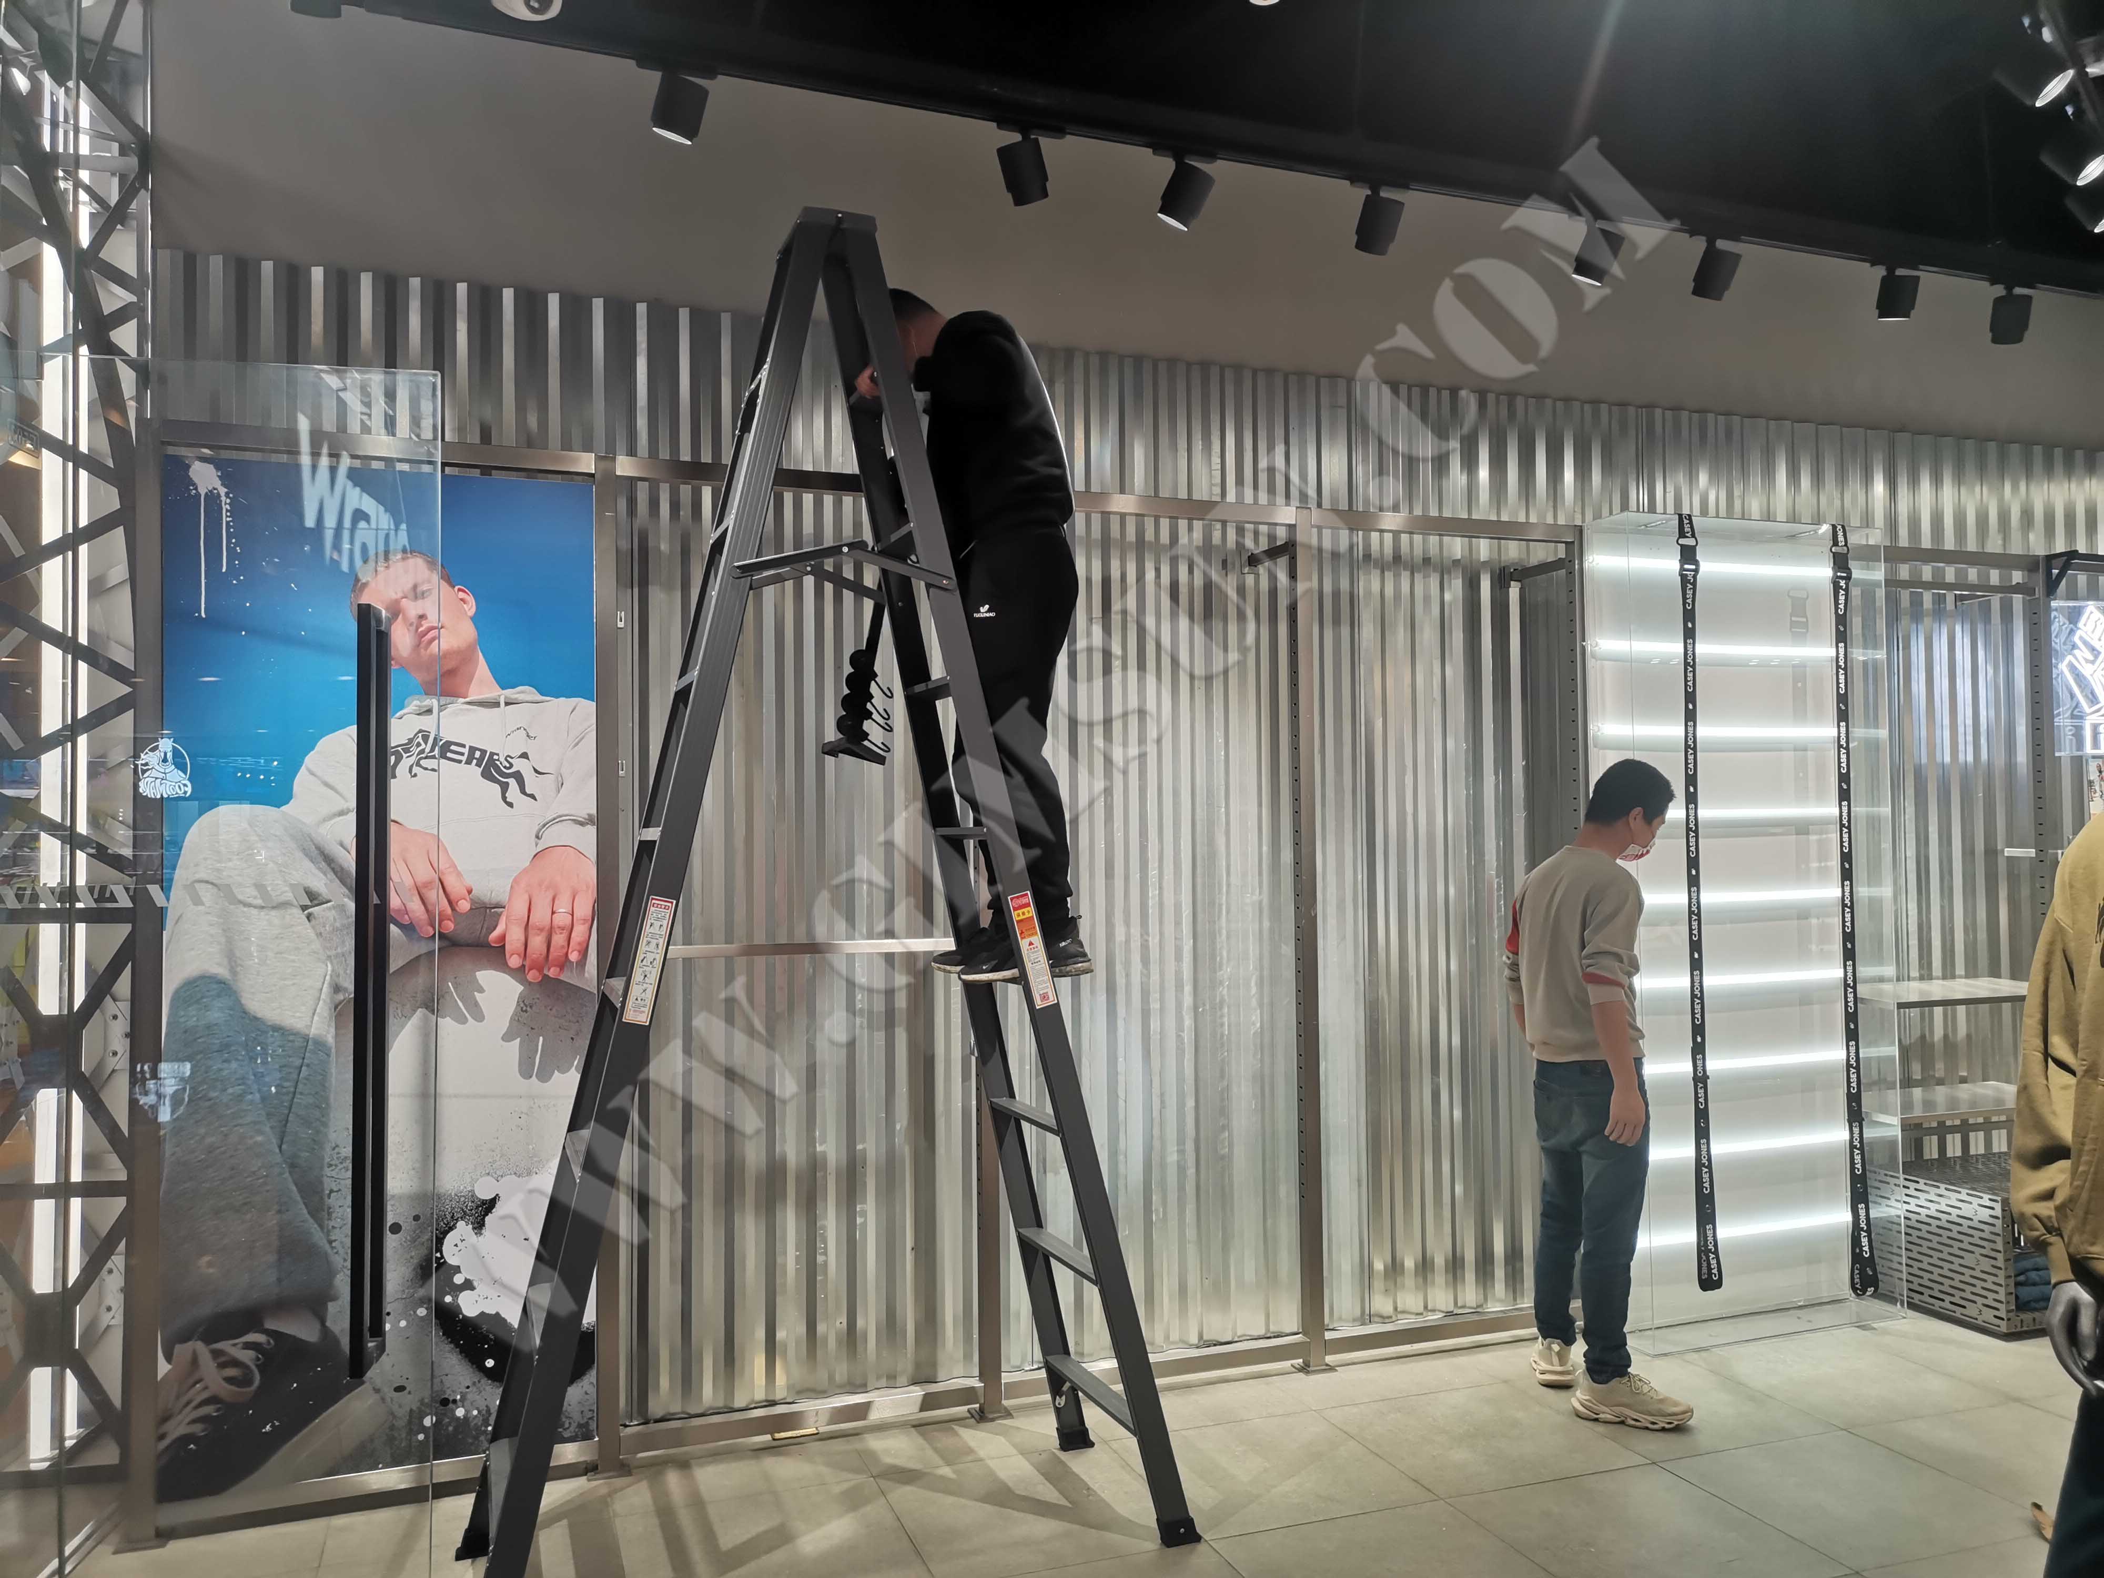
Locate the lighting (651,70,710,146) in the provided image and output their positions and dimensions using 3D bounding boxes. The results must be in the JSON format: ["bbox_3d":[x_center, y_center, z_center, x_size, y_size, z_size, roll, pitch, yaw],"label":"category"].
[{"bbox_3d":[-0.758,-1.389,3.224,0.095,0.125,0.095,22,11,31],"label":"lighting"}]

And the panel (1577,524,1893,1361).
[{"bbox_3d":[2.163,0.420,4.923,0.978,2.482,0.209,0,-2,-19],"label":"panel"}]

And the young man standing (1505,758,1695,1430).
[{"bbox_3d":[1.485,0.788,4.320,0.400,1.730,0.500,0,-2,-27],"label":"young man standing"}]

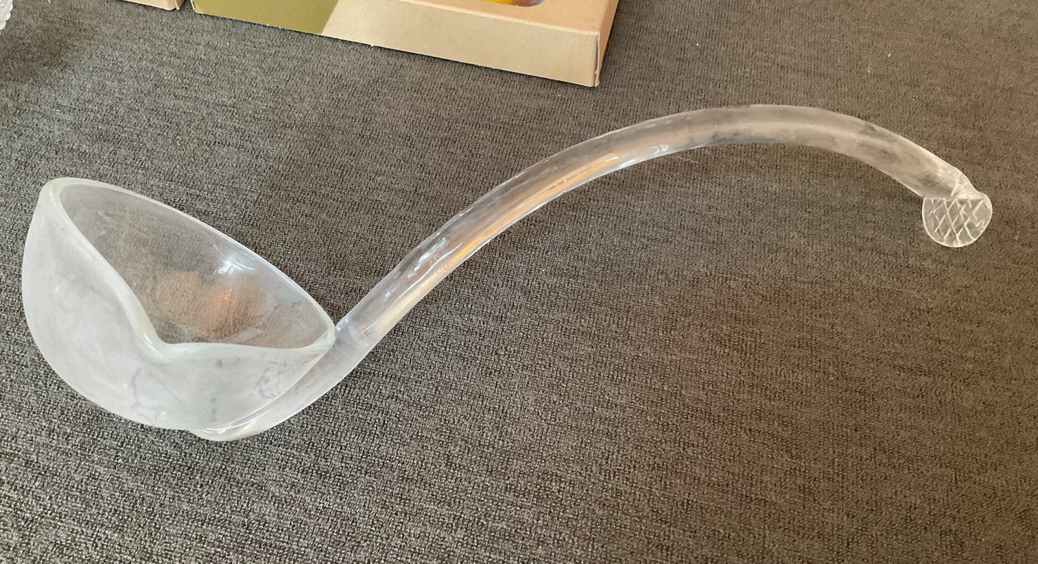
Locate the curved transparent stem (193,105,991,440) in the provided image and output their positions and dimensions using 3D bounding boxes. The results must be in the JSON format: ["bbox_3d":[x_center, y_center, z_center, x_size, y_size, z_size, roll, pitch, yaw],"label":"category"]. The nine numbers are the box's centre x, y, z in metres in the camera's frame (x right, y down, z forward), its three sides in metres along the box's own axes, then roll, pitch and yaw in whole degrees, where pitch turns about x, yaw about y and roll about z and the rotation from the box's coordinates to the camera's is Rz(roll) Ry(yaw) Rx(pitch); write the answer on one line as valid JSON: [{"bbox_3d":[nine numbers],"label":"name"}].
[{"bbox_3d":[0.030,-0.015,0.317,0.317,0.083,0.030,-14,21,-12],"label":"curved transparent stem"}]

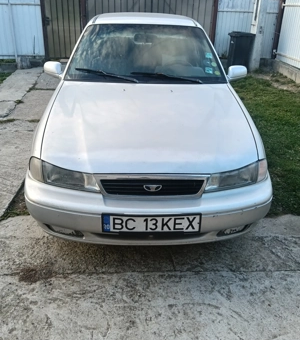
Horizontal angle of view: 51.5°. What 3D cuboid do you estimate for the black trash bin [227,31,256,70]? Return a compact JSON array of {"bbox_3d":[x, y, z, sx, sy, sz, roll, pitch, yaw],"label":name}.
[{"bbox_3d":[2.323,-3.035,8.000,0.580,0.960,0.500,0,25,-2],"label":"black trash bin"}]

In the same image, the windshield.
[{"bbox_3d":[-0.035,-1.070,2.828,1.380,0.130,0.750,0,62,-2],"label":"windshield"}]

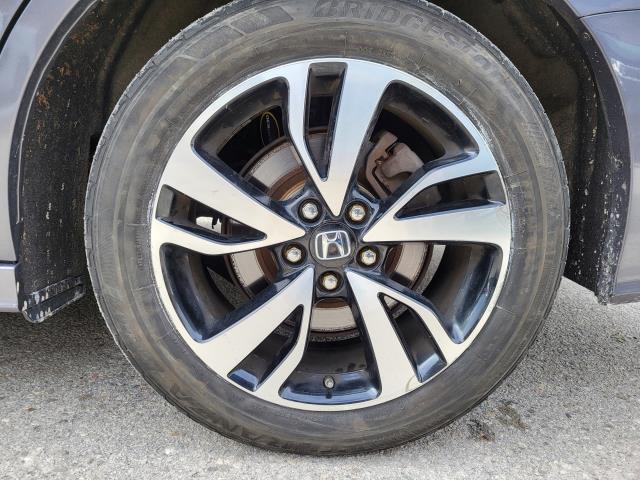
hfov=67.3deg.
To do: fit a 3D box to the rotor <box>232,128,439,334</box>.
[{"bbox_3d":[0.015,-0.004,0.730,0.314,0.314,0.050,0,12,-3],"label":"rotor"}]

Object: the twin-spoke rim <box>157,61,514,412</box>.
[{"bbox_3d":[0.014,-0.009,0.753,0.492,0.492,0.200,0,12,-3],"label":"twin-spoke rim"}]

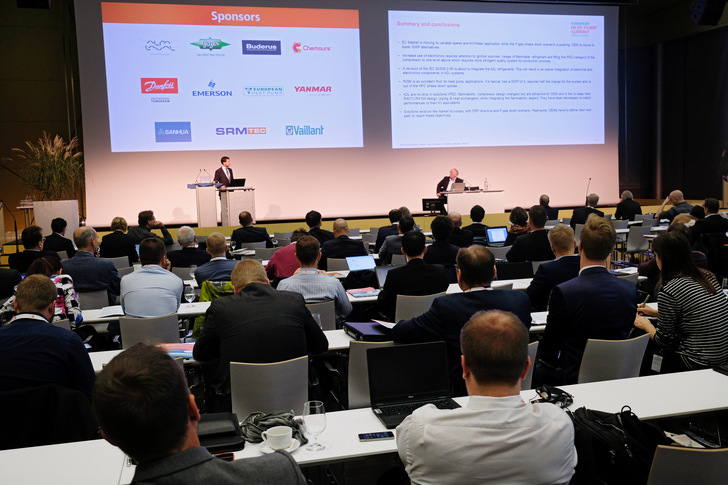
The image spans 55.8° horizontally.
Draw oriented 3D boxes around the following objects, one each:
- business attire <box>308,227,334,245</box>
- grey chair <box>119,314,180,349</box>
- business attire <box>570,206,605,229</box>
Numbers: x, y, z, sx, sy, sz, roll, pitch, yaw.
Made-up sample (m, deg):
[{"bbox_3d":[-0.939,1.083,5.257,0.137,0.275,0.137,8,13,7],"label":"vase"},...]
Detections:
[{"bbox_3d":[-0.661,0.116,9.557,0.520,0.650,0.420,-3,5,-14],"label":"business attire"},{"bbox_3d":[-1.478,0.886,4.847,0.460,0.820,0.530,-3,5,-14],"label":"grey chair"},{"bbox_3d":[3.895,-0.255,11.925,0.550,0.620,0.420,-3,5,-14],"label":"business attire"}]

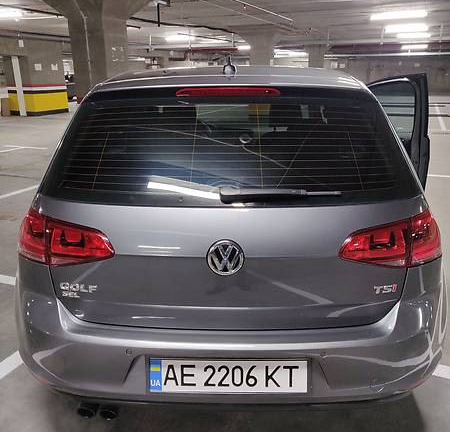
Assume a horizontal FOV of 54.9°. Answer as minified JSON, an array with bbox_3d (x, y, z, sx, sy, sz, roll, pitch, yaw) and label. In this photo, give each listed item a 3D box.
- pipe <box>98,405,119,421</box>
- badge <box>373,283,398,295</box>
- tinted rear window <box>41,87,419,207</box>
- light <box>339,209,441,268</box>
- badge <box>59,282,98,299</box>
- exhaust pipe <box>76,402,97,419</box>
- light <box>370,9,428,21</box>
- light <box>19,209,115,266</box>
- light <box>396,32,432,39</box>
[{"bbox_3d":[-0.428,0.724,1.592,0.068,0.065,0.100,1,19,2],"label":"pipe"},{"bbox_3d":[0.552,0.249,1.481,0.080,0.033,0.010,-2,19,-6],"label":"badge"},{"bbox_3d":[0.009,-0.239,1.517,1.300,0.450,0.090,1,-16,2],"label":"tinted rear window"},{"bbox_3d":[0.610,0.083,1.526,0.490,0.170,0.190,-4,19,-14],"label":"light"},{"bbox_3d":[-0.496,0.253,1.471,0.128,0.054,0.012,3,19,7],"label":"badge"},{"bbox_3d":[-0.508,0.721,1.601,0.068,0.065,0.100,1,19,2],"label":"exhaust pipe"},{"bbox_3d":[4.154,-4.785,10.315,1.250,0.100,0.150,10,21,25],"label":"light"},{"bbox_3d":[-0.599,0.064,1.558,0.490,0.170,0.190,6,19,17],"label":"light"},{"bbox_3d":[7.449,-7.087,17.031,1.250,0.100,0.150,10,21,25],"label":"light"}]

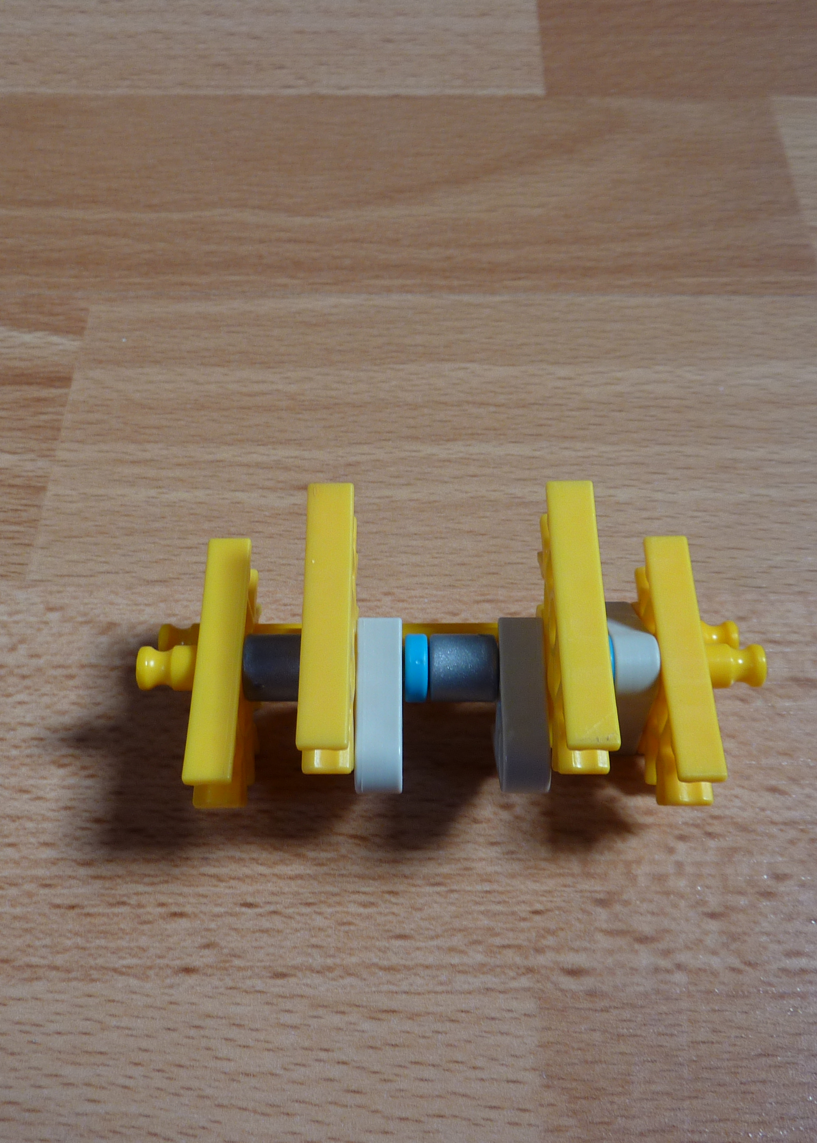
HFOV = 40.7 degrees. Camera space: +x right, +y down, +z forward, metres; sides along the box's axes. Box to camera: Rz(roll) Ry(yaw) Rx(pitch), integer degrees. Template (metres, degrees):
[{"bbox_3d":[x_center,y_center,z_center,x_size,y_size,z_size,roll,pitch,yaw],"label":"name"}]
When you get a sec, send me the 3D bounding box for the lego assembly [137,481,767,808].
[{"bbox_3d":[0.006,0.014,0.150,0.086,0.038,0.038,0,58,0],"label":"lego assembly"}]

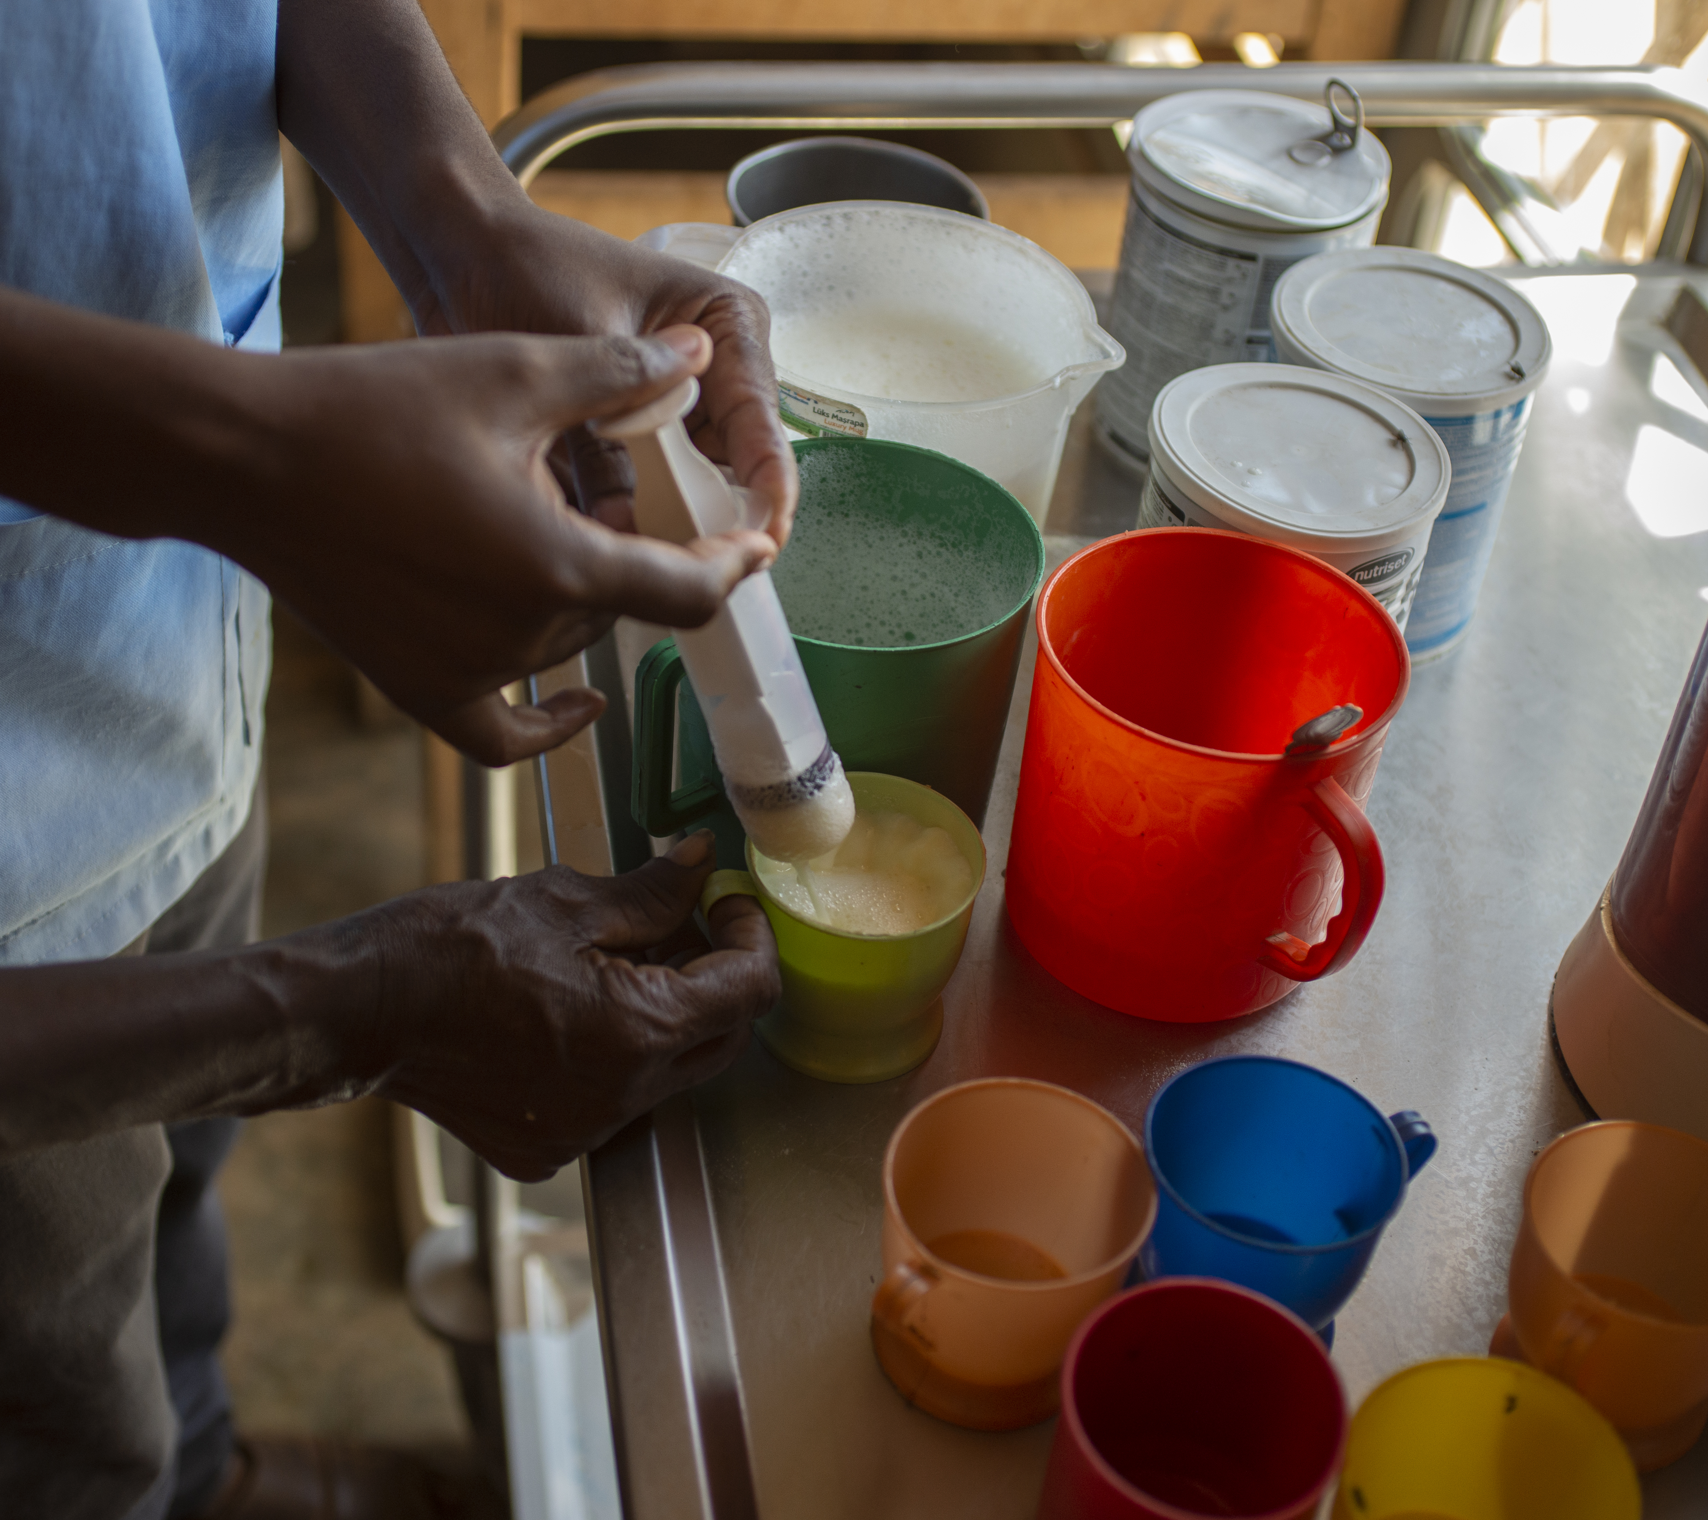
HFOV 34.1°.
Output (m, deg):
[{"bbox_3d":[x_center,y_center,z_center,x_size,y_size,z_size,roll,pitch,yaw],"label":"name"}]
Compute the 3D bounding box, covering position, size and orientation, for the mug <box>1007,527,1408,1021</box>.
[{"bbox_3d":[0.114,0.013,0.889,0.116,0.116,0.137,-22,48,-32],"label":"mug"}]

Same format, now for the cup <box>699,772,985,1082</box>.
[{"bbox_3d":[-0.006,0.053,0.857,0.084,0.066,0.073,2,39,-8],"label":"cup"}]

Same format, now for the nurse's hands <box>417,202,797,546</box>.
[{"bbox_3d":[-0.072,-0.111,0.810,0.120,0.090,0.080,29,43,23],"label":"nurse's hands"}]

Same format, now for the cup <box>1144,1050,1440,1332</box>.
[{"bbox_3d":[0.118,0.130,0.784,0.086,0.066,0.071,-13,43,-24],"label":"cup"}]

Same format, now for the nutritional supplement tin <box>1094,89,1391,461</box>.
[{"bbox_3d":[0.154,-0.191,1.134,0.103,0.132,0.103,9,39,0],"label":"nutritional supplement tin"}]

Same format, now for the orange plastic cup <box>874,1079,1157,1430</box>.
[{"bbox_3d":[0.036,0.139,0.758,0.085,0.066,0.073,-26,50,-35],"label":"orange plastic cup"}]

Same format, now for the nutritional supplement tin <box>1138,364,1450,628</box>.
[{"bbox_3d":[0.143,-0.058,0.975,0.102,0.124,0.102,5,39,-4],"label":"nutritional supplement tin"}]

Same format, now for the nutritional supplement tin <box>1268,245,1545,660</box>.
[{"bbox_3d":[0.199,-0.113,1.052,0.103,0.124,0.103,9,39,0],"label":"nutritional supplement tin"}]

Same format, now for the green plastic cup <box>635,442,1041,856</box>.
[{"bbox_3d":[-0.015,-0.021,0.906,0.144,0.115,0.114,-24,49,-34],"label":"green plastic cup"}]

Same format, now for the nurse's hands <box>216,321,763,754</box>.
[{"bbox_3d":[-0.095,-0.057,0.735,0.150,0.100,0.090,9,39,0],"label":"nurse's hands"}]

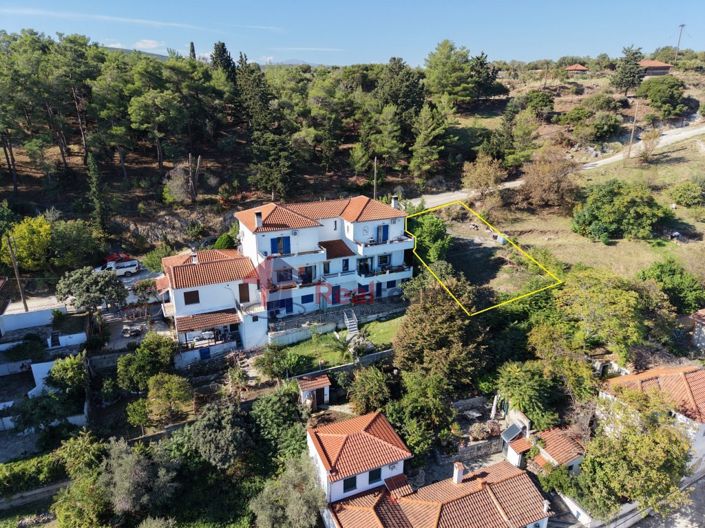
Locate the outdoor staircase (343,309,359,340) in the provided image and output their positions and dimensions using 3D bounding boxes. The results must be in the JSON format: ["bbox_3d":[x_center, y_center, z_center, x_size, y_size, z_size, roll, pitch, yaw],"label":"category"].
[{"bbox_3d":[-0.081,5.975,48.410,1.100,2.000,1.900,-8,20,-23],"label":"outdoor staircase"}]

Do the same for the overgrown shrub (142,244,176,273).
[{"bbox_3d":[-23.710,-0.790,59.574,3.800,2.700,3.300,-8,20,-23],"label":"overgrown shrub"}]

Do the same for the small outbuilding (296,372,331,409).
[{"bbox_3d":[-3.210,10.639,40.762,2.600,2.300,1.600,-8,20,-23],"label":"small outbuilding"}]

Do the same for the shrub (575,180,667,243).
[{"bbox_3d":[33.478,-6.938,60.553,9.800,6.000,8.000,10,21,28],"label":"shrub"}]

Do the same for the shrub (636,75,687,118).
[{"bbox_3d":[57.618,-31.100,90.895,7.800,7.000,6.800,11,21,29],"label":"shrub"}]

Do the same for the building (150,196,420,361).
[{"bbox_3d":[-7.097,-0.069,50.945,24.800,12.300,11.800,-8,20,-22],"label":"building"}]

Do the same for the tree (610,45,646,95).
[{"bbox_3d":[56.279,-38.733,98.453,5.800,9.800,5.800,9,21,27],"label":"tree"}]

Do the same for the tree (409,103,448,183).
[{"bbox_3d":[11.418,-17.906,72.201,5.600,11.400,5.600,3,19,8],"label":"tree"}]

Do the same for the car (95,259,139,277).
[{"bbox_3d":[-27.301,0.577,56.364,4.700,1.700,1.800,-11,21,-29],"label":"car"}]

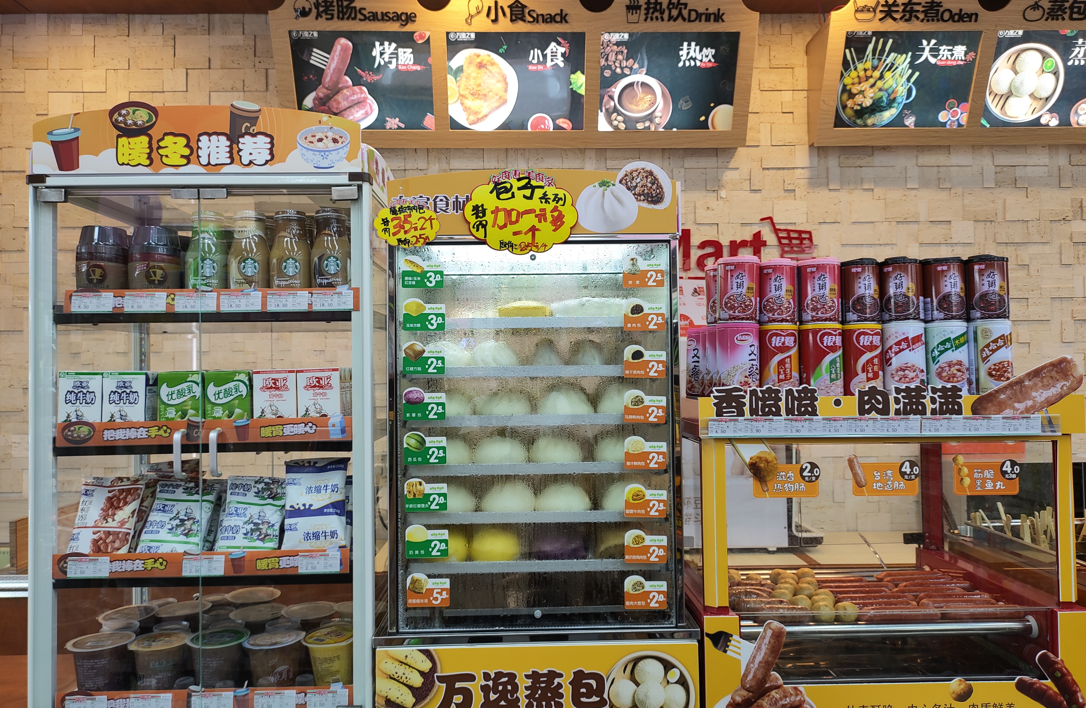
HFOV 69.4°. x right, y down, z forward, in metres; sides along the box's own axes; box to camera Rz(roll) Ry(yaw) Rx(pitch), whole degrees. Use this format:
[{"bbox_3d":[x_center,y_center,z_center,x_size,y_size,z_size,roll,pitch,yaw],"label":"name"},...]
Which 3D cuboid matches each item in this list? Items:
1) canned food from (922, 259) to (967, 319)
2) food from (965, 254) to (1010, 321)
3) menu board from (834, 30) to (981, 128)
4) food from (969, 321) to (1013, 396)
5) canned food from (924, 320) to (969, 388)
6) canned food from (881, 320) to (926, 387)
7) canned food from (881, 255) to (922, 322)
[{"bbox_3d":[0.644,-0.102,1.263,0.066,0.103,0.066,-1,-1,-2],"label":"canned food"},{"bbox_3d":[0.726,-0.106,1.285,0.067,0.104,0.067,-1,-1,-1],"label":"food"},{"bbox_3d":[1.153,-0.865,2.479,0.428,0.292,0.035,-1,20,-2],"label":"menu board"},{"bbox_3d":[0.718,0.007,1.263,0.067,0.118,0.067,-1,-1,-2],"label":"food"},{"bbox_3d":[0.646,0.008,1.261,0.067,0.118,0.067,-1,-1,-2],"label":"canned food"},{"bbox_3d":[0.590,0.008,1.285,0.067,0.122,0.067,-1,-1,-1],"label":"canned food"},{"bbox_3d":[0.586,-0.103,1.285,0.067,0.104,0.067,-1,-1,-1],"label":"canned food"}]

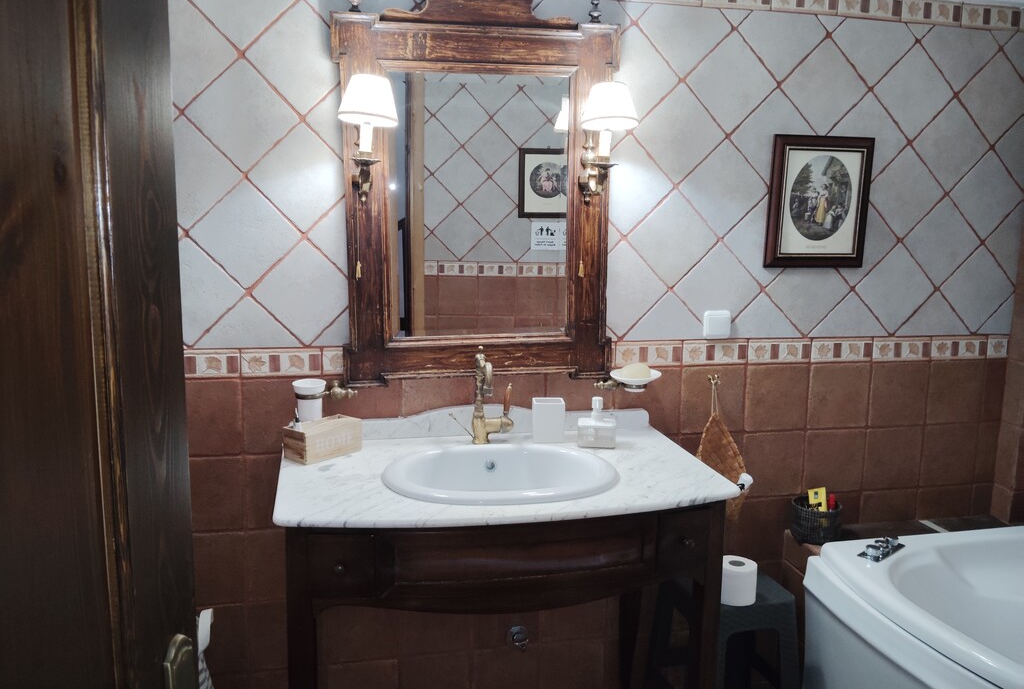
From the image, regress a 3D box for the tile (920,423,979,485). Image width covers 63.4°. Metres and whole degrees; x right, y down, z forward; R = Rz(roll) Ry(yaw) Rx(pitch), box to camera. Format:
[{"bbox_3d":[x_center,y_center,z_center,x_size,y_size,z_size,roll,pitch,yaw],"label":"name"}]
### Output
[{"bbox_3d":[1.395,0.354,2.652,0.200,0.200,0.012,-1,9,-12],"label":"tile"}]

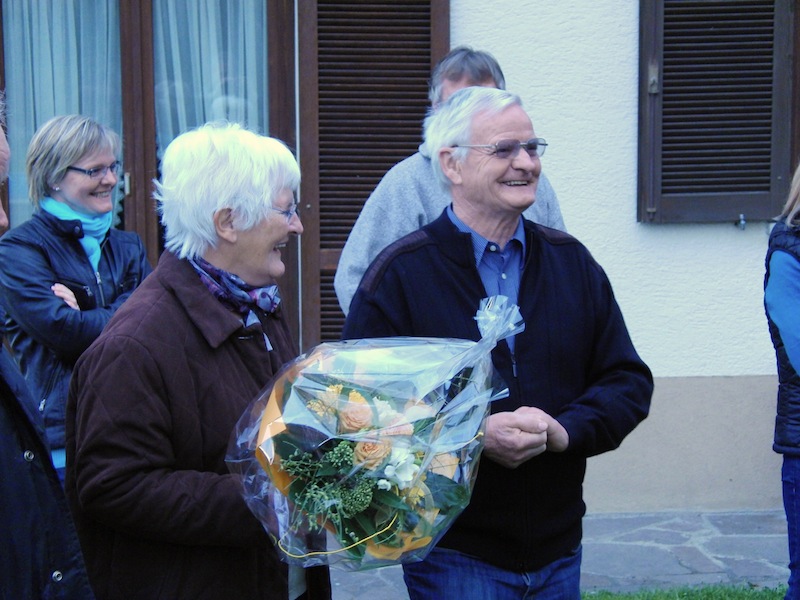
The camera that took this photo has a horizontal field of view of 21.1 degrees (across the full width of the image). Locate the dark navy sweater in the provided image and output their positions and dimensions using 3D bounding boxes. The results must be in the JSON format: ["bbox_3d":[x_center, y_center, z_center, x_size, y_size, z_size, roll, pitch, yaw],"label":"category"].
[{"bbox_3d":[0.189,0.171,4.200,0.610,0.670,0.400,-5,10,-28],"label":"dark navy sweater"}]

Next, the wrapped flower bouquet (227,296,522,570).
[{"bbox_3d":[-0.022,0.208,3.570,0.400,0.520,0.370,42,3,-11],"label":"wrapped flower bouquet"}]

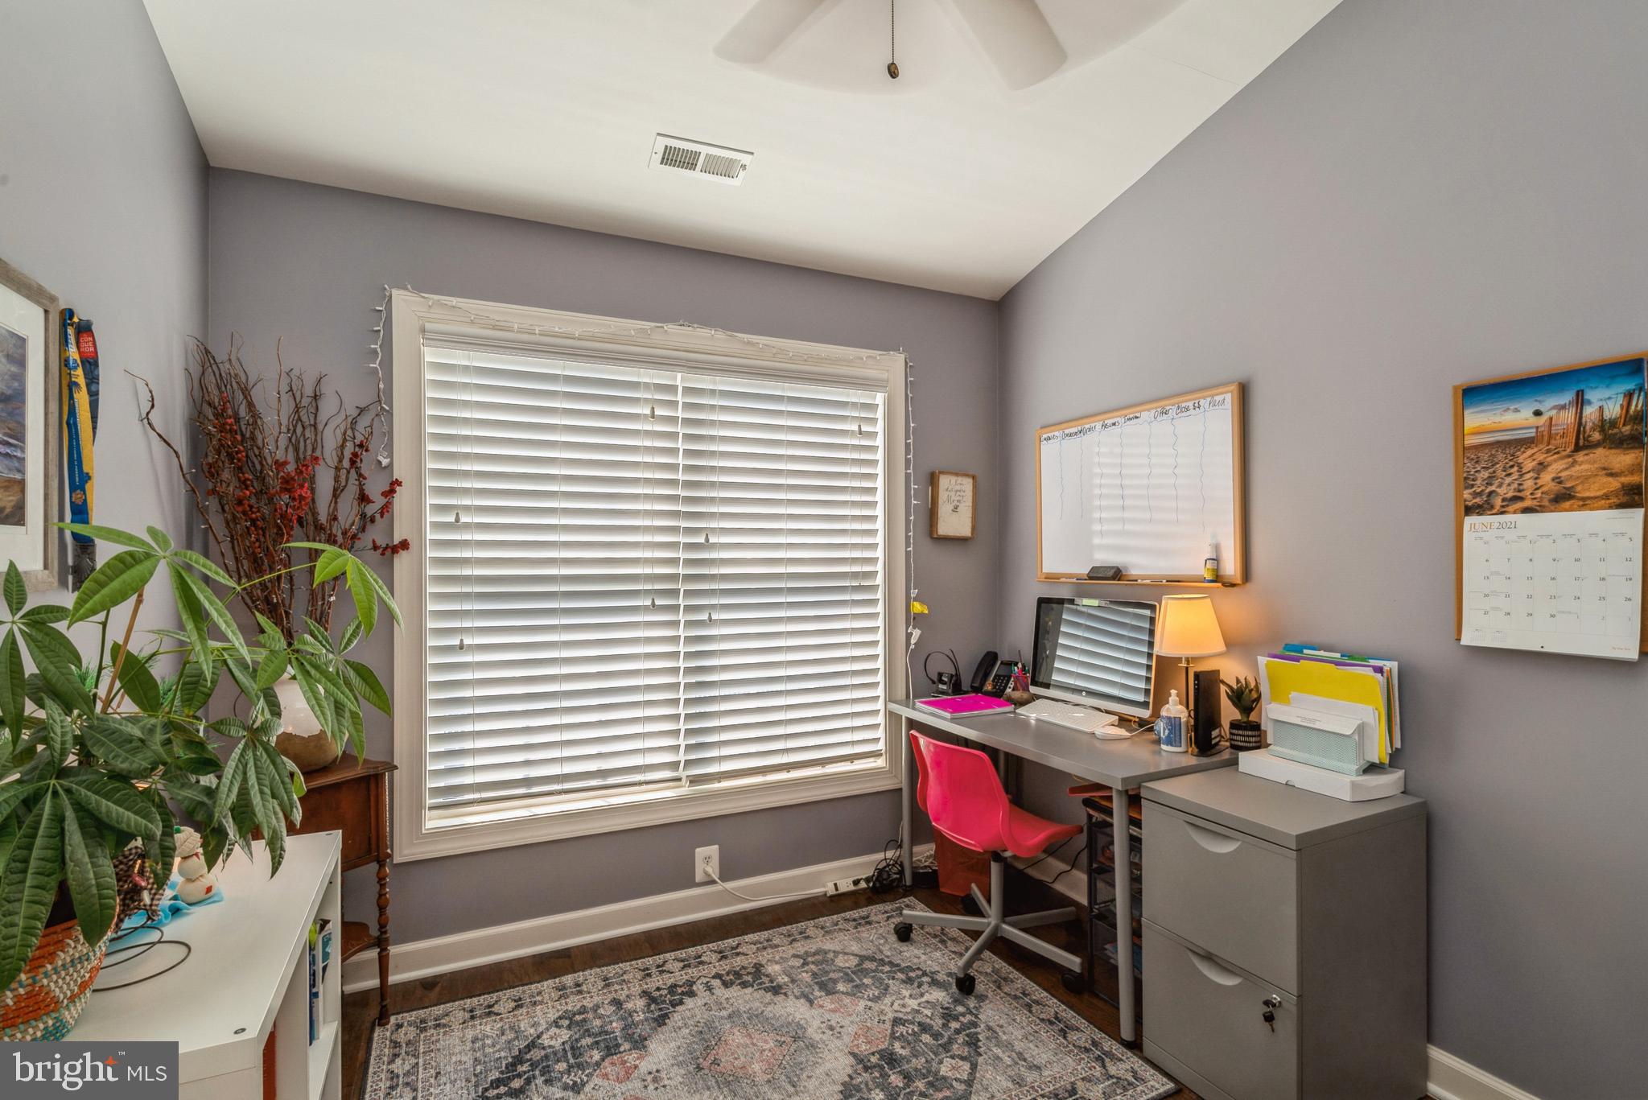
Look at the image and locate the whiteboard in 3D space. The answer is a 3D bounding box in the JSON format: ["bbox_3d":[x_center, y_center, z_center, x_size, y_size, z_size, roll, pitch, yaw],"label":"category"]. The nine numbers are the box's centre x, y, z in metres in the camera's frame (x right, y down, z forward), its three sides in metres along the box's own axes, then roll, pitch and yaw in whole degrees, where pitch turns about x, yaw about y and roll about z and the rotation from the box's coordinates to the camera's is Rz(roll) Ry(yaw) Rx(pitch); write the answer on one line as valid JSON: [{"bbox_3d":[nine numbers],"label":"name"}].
[{"bbox_3d":[1.099,-0.199,2.693,0.042,0.630,0.920,0,-1,-24],"label":"whiteboard"}]

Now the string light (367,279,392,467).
[{"bbox_3d":[-1.389,-0.546,2.291,0.066,0.565,0.030,0,-1,-24],"label":"string light"}]

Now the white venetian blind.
[{"bbox_3d":[-0.521,0.062,2.762,1.720,1.590,0.065,0,-1,-24],"label":"white venetian blind"}]

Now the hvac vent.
[{"bbox_3d":[-0.383,-1.212,2.300,0.300,0.020,0.145,0,-15,-24],"label":"hvac vent"}]

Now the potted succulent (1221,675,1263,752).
[{"bbox_3d":[1.288,0.496,2.255,0.125,0.225,0.130,0,-1,-25],"label":"potted succulent"}]

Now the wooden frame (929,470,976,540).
[{"bbox_3d":[0.560,-0.187,3.174,0.210,0.287,0.040,0,-1,-23],"label":"wooden frame"}]

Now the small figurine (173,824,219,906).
[{"bbox_3d":[-1.094,0.540,1.277,0.063,0.126,0.055,0,-1,-24],"label":"small figurine"}]

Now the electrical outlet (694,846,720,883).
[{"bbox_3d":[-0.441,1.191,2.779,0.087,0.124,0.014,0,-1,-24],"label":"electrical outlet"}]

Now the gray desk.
[{"bbox_3d":[0.812,1.001,2.648,0.600,0.740,1.200,0,-1,-26],"label":"gray desk"}]

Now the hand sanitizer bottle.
[{"bbox_3d":[1.081,0.522,2.257,0.055,0.190,0.083,0,-1,-42],"label":"hand sanitizer bottle"}]

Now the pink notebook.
[{"bbox_3d":[0.554,0.617,2.895,0.305,0.021,0.258,0,-1,-29],"label":"pink notebook"}]

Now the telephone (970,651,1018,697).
[{"bbox_3d":[0.722,0.534,3.100,0.170,0.185,0.190,0,-1,-41],"label":"telephone"}]

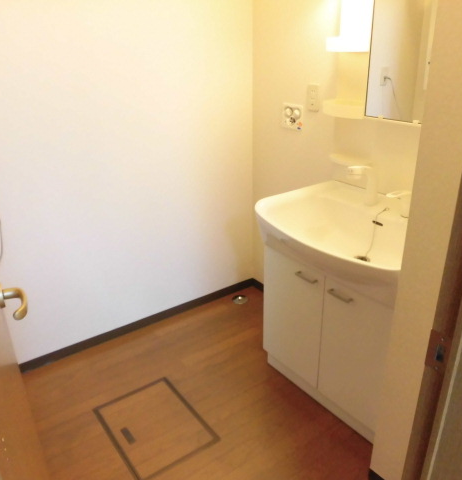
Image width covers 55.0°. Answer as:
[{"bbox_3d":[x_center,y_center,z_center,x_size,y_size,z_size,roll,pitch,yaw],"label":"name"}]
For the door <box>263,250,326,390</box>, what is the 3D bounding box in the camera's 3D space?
[{"bbox_3d":[0.267,0.327,1.946,0.022,0.555,0.365,-17,28,-32],"label":"door"}]

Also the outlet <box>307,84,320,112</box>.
[{"bbox_3d":[0.396,-0.681,2.139,0.014,0.122,0.070,-17,28,-32],"label":"outlet"}]

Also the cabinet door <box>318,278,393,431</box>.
[{"bbox_3d":[0.480,0.439,1.674,0.022,0.555,0.365,-17,28,-32],"label":"cabinet door"}]

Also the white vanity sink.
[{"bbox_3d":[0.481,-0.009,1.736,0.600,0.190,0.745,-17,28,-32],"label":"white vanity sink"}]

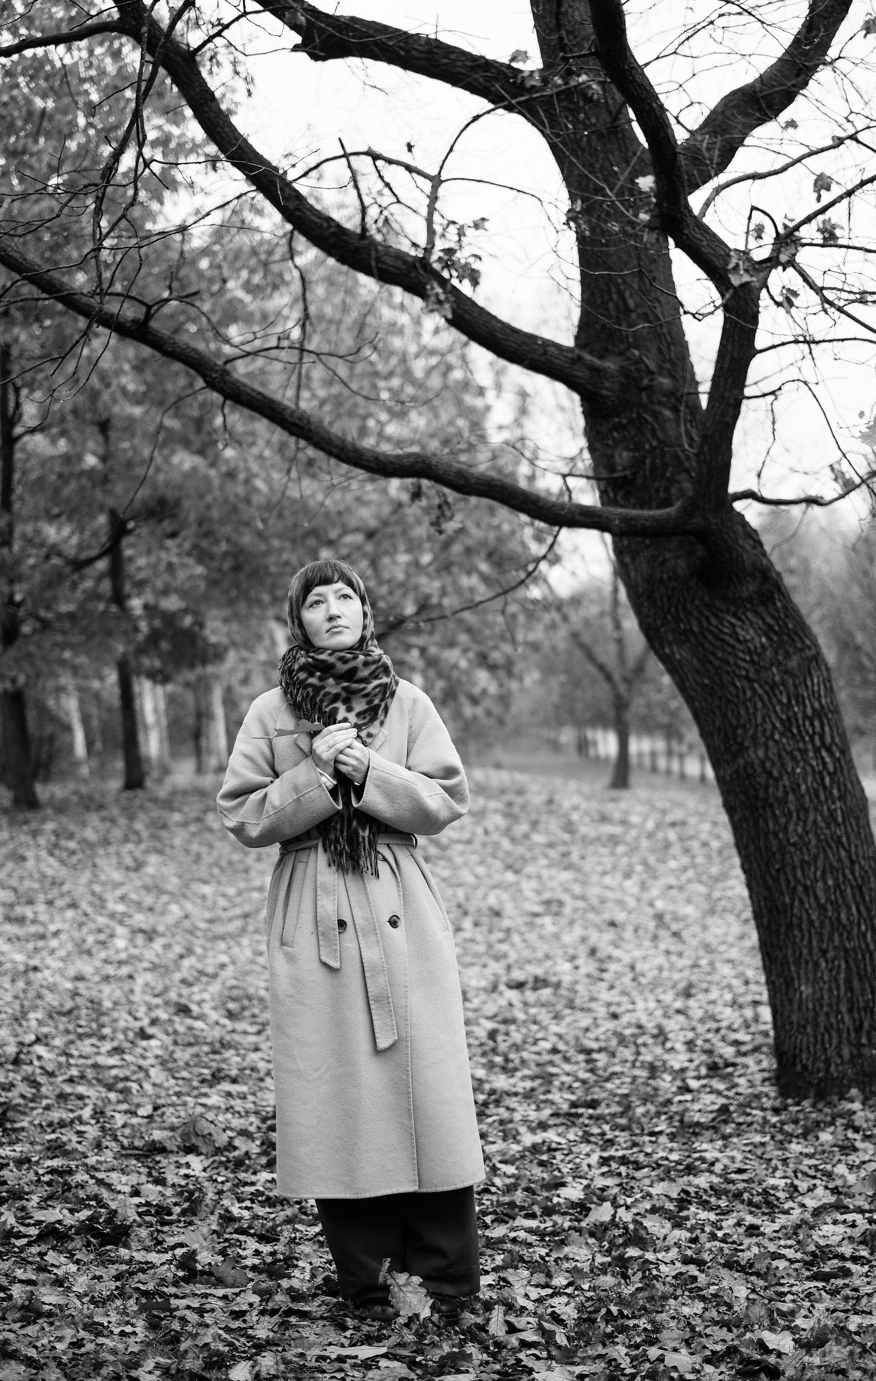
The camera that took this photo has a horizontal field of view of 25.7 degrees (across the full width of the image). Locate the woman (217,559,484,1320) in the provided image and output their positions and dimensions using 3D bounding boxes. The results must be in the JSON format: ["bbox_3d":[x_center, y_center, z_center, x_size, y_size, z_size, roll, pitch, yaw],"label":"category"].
[{"bbox_3d":[-0.197,0.552,4.370,0.570,1.700,0.440,-3,-1,-7],"label":"woman"}]

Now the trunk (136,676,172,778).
[{"bbox_3d":[-7.401,0.970,50.000,0.700,2.650,0.600,-3,-1,-8],"label":"trunk"}]

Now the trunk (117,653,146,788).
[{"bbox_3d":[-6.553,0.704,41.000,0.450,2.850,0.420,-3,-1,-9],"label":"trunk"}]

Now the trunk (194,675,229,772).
[{"bbox_3d":[-5.909,0.858,50.000,0.700,2.600,0.600,-3,-1,-7],"label":"trunk"}]

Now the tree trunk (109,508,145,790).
[{"bbox_3d":[-6.645,-0.888,41.000,0.500,6.100,0.450,-3,-1,-9],"label":"tree trunk"}]

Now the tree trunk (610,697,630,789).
[{"bbox_3d":[3.329,0.975,35.000,0.340,1.750,0.320,-3,-1,5],"label":"tree trunk"}]

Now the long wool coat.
[{"bbox_3d":[-0.199,0.555,4.360,0.570,1.180,0.420,-3,-1,-7],"label":"long wool coat"}]

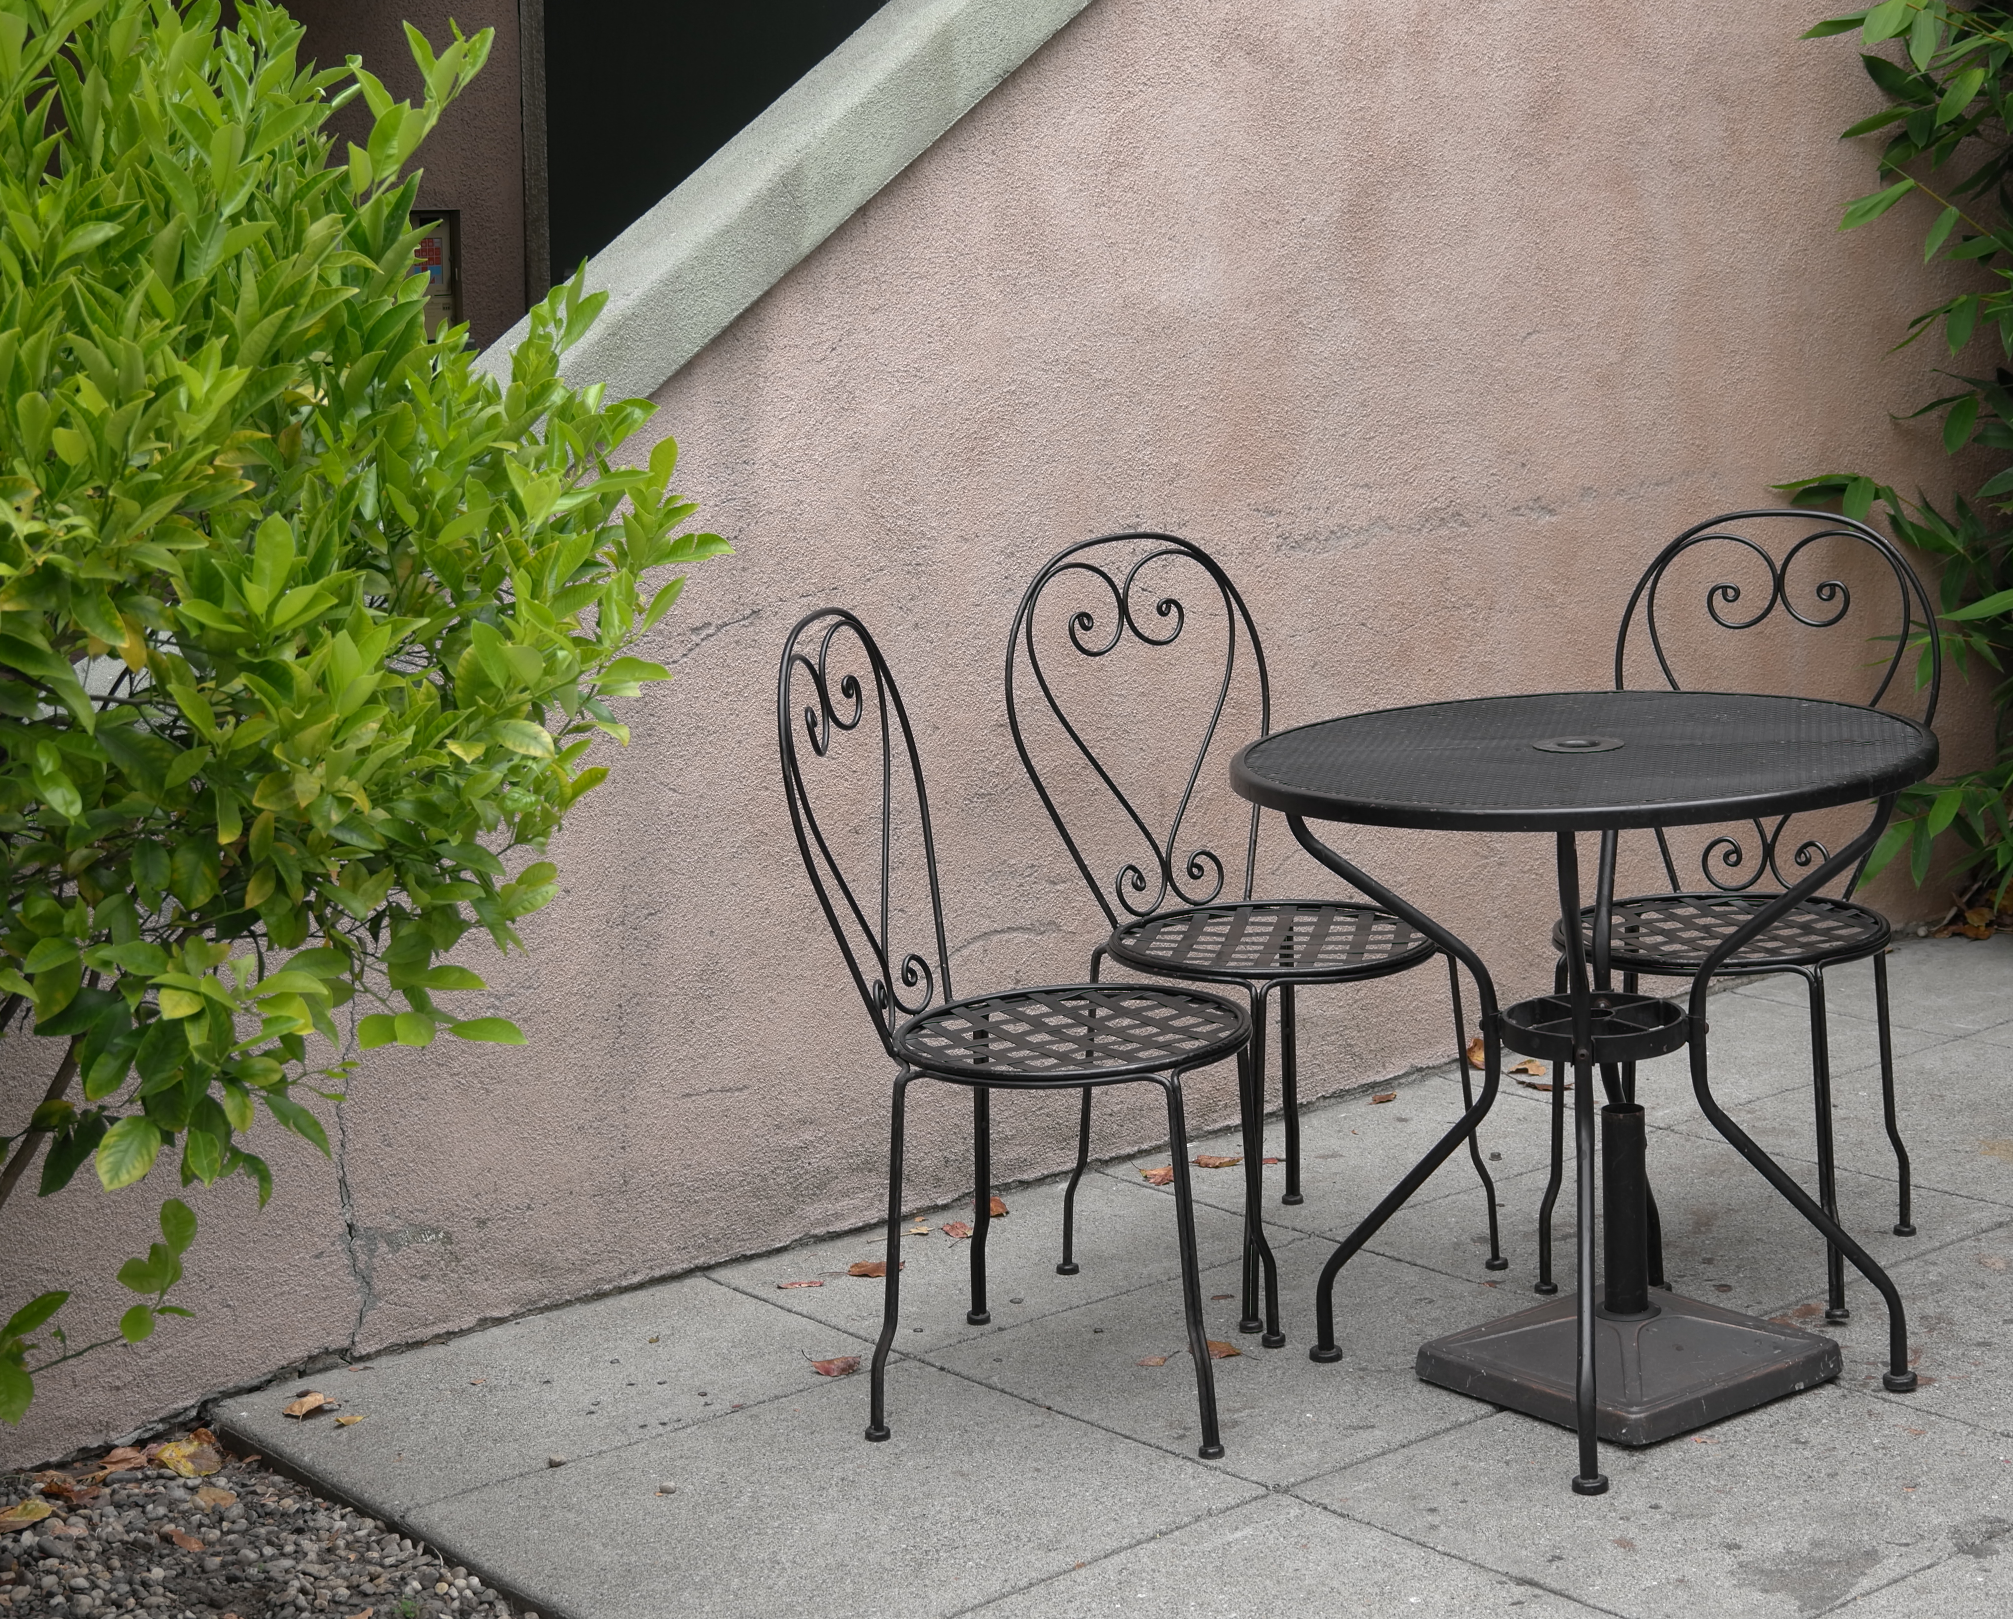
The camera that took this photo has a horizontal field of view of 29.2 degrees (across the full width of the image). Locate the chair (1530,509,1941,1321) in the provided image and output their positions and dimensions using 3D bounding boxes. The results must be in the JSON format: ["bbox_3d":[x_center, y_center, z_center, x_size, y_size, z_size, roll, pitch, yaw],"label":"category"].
[{"bbox_3d":[0.877,0.105,4.656,0.409,0.889,0.502,2,11,26],"label":"chair"}]

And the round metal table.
[{"bbox_3d":[0.636,0.281,4.231,0.753,0.715,0.753,-3,10,0],"label":"round metal table"}]

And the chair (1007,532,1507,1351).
[{"bbox_3d":[0.293,0.120,4.722,0.409,0.889,0.502,-10,12,-34],"label":"chair"}]

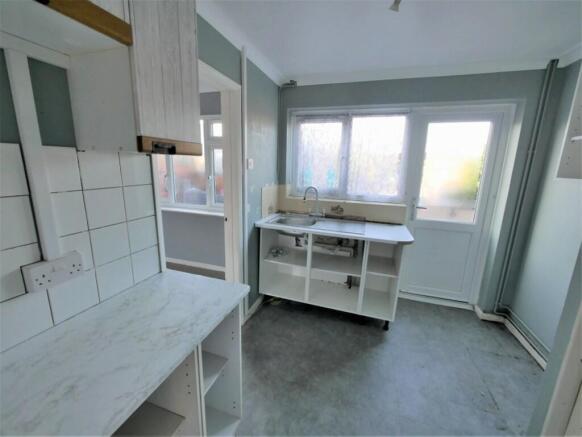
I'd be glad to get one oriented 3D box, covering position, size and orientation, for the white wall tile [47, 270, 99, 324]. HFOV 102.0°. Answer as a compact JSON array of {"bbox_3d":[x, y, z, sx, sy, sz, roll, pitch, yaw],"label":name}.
[{"bbox_3d":[-0.802,0.284,0.875,0.010,0.150,0.150,6,13,16],"label":"white wall tile"}]

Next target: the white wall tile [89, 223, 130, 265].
[{"bbox_3d":[-0.757,0.107,0.994,0.009,0.150,0.150,5,13,17],"label":"white wall tile"}]

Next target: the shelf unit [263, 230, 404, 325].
[{"bbox_3d":[0.390,0.460,2.501,1.320,0.735,0.575,6,13,16],"label":"shelf unit"}]

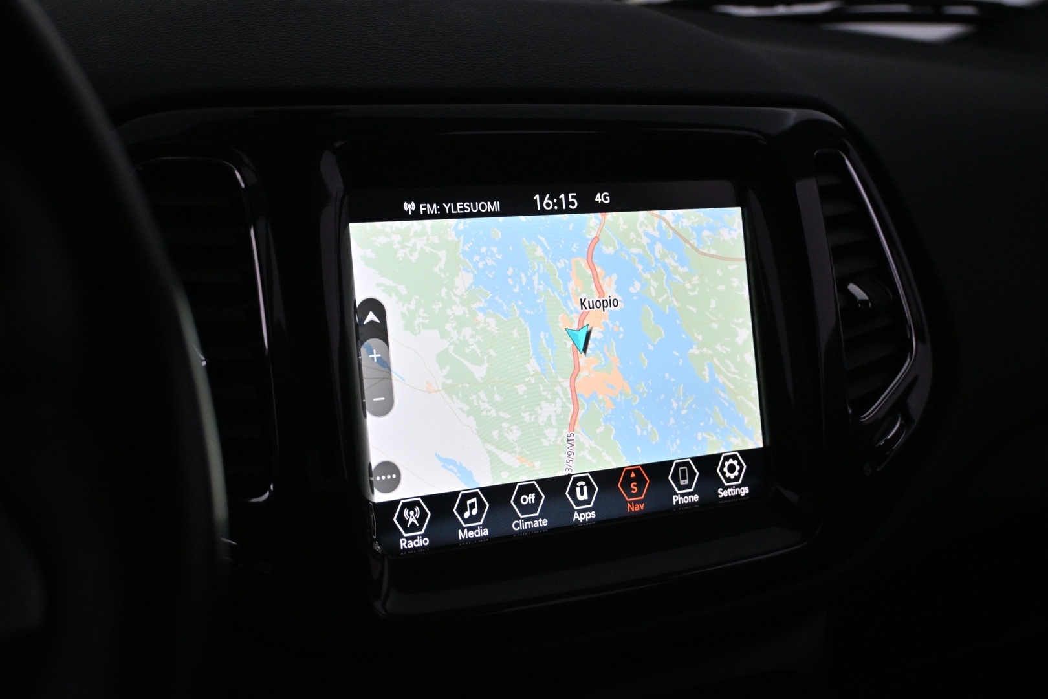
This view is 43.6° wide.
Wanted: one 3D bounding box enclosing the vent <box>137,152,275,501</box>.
[{"bbox_3d":[-0.118,-0.004,0.452,0.064,0.116,0.030,-2,-4,-7],"label":"vent"}]

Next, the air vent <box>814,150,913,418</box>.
[{"bbox_3d":[0.139,-0.028,0.582,0.030,0.116,0.064,-11,-1,43],"label":"air vent"}]

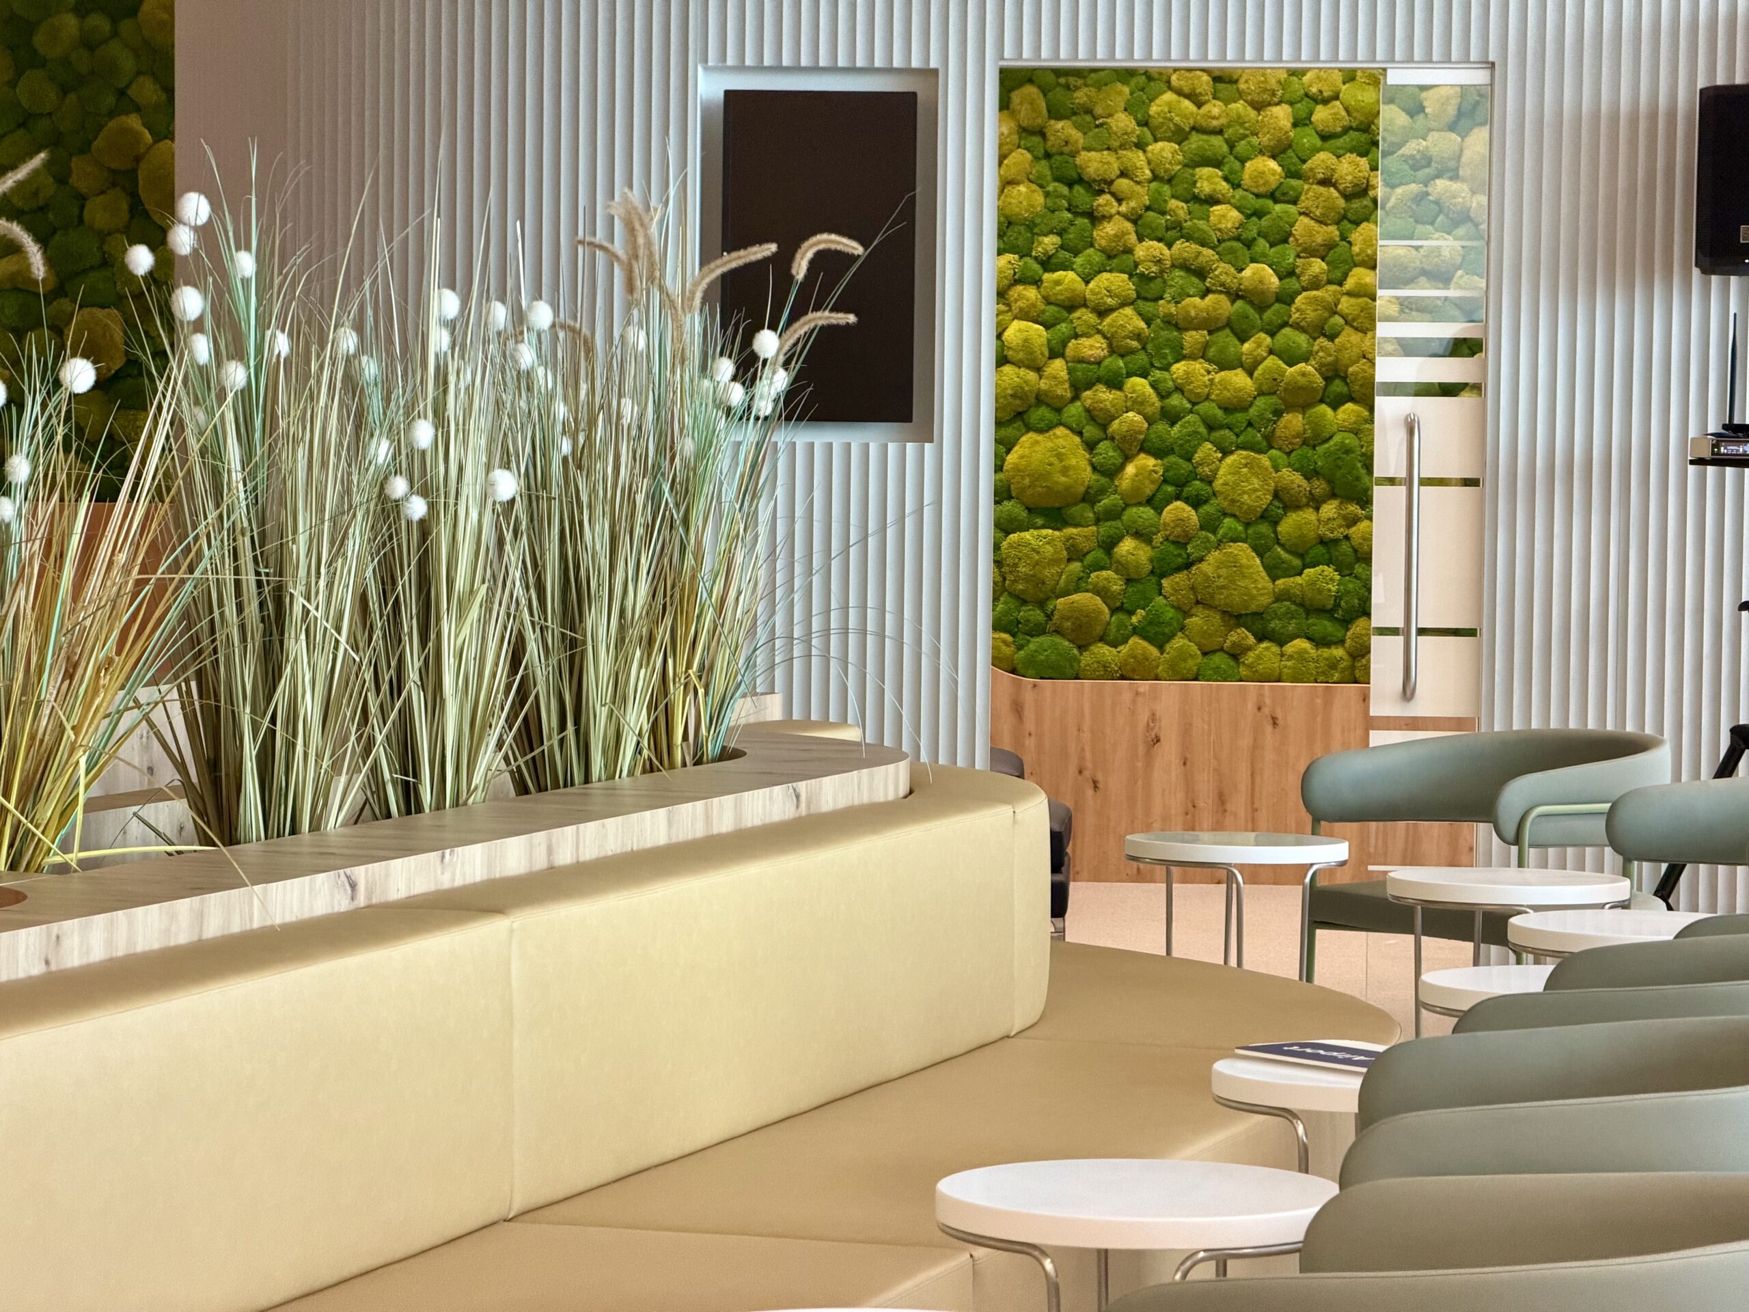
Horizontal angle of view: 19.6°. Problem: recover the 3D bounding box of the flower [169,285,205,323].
[{"bbox_3d":[-0.856,-0.439,6.300,0.043,0.043,0.043,1,3,0],"label":"flower"}]

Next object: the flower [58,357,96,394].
[{"bbox_3d":[-0.946,-0.333,6.000,0.043,0.043,0.043,1,3,0],"label":"flower"}]

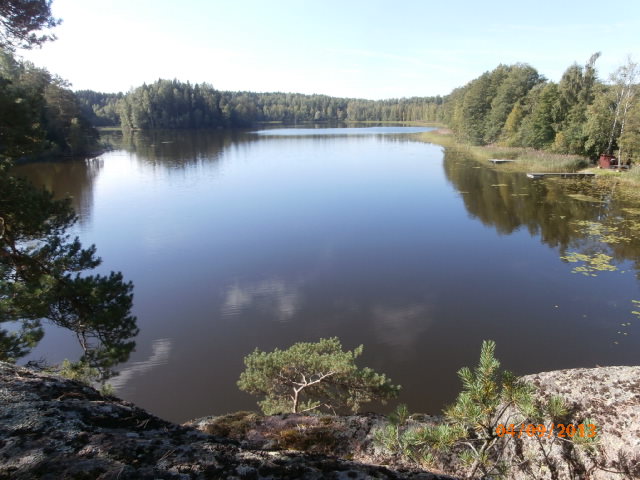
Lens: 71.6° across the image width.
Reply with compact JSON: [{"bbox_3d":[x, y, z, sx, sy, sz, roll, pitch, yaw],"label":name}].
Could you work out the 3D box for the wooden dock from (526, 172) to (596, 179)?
[{"bbox_3d":[29.900,-7.950,55.000,7.700,0.450,1.500,0,17,0],"label":"wooden dock"}]

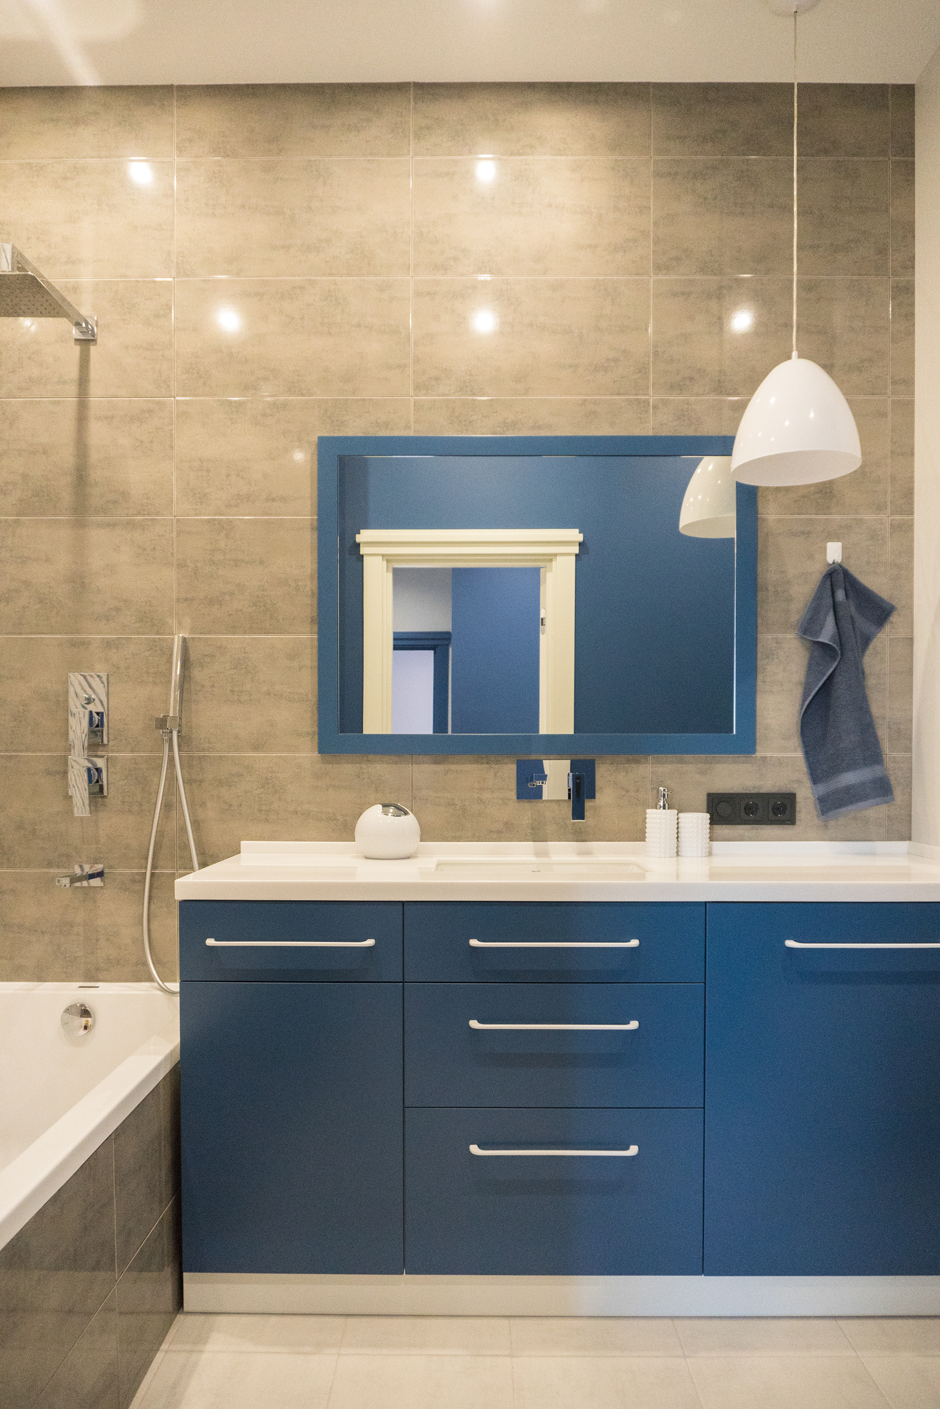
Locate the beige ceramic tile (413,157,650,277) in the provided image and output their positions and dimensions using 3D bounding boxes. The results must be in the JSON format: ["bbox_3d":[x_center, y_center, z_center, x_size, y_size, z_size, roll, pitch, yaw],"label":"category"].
[{"bbox_3d":[0.156,-1.235,2.385,0.605,0.303,0.010,0,0,0],"label":"beige ceramic tile"}]

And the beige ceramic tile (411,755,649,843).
[{"bbox_3d":[0.155,0.276,2.385,0.603,0.296,0.010,0,0,0],"label":"beige ceramic tile"}]

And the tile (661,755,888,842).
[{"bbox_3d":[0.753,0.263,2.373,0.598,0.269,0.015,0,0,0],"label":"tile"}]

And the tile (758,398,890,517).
[{"bbox_3d":[0.758,-0.626,2.382,0.600,0.300,0.010,0,0,0],"label":"tile"}]

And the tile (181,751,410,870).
[{"bbox_3d":[-0.446,0.275,2.385,0.597,0.295,0.010,0,0,0],"label":"tile"}]

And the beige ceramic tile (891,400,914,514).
[{"bbox_3d":[1.088,-0.622,2.373,0.063,0.299,0.015,0,0,0],"label":"beige ceramic tile"}]

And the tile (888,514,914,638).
[{"bbox_3d":[1.086,-0.322,2.373,0.064,0.299,0.015,0,0,0],"label":"tile"}]

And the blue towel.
[{"bbox_3d":[0.932,-0.032,2.335,0.243,0.630,0.070,0,1,0],"label":"blue towel"}]

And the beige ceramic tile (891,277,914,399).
[{"bbox_3d":[1.090,-0.925,2.374,0.062,0.297,0.012,0,1,0],"label":"beige ceramic tile"}]

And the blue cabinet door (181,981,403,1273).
[{"bbox_3d":[-0.351,0.836,2.045,0.440,0.575,0.380,0,0,0],"label":"blue cabinet door"}]

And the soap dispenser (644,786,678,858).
[{"bbox_3d":[0.464,0.286,2.280,0.077,0.171,0.076,0,0,20],"label":"soap dispenser"}]

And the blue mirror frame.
[{"bbox_3d":[0.168,-0.271,2.360,1.097,0.797,0.030,0,0,0],"label":"blue mirror frame"}]

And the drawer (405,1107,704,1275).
[{"bbox_3d":[0.167,0.961,2.045,0.590,0.332,0.380,0,0,0],"label":"drawer"}]

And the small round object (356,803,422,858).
[{"bbox_3d":[-0.197,0.305,2.260,0.157,0.132,0.155,0,0,0],"label":"small round object"}]

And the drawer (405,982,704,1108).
[{"bbox_3d":[0.166,0.670,2.055,0.592,0.247,0.420,0,0,0],"label":"drawer"}]

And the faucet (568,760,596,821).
[{"bbox_3d":[0.271,0.210,2.320,0.067,0.150,0.080,0,0,0],"label":"faucet"}]

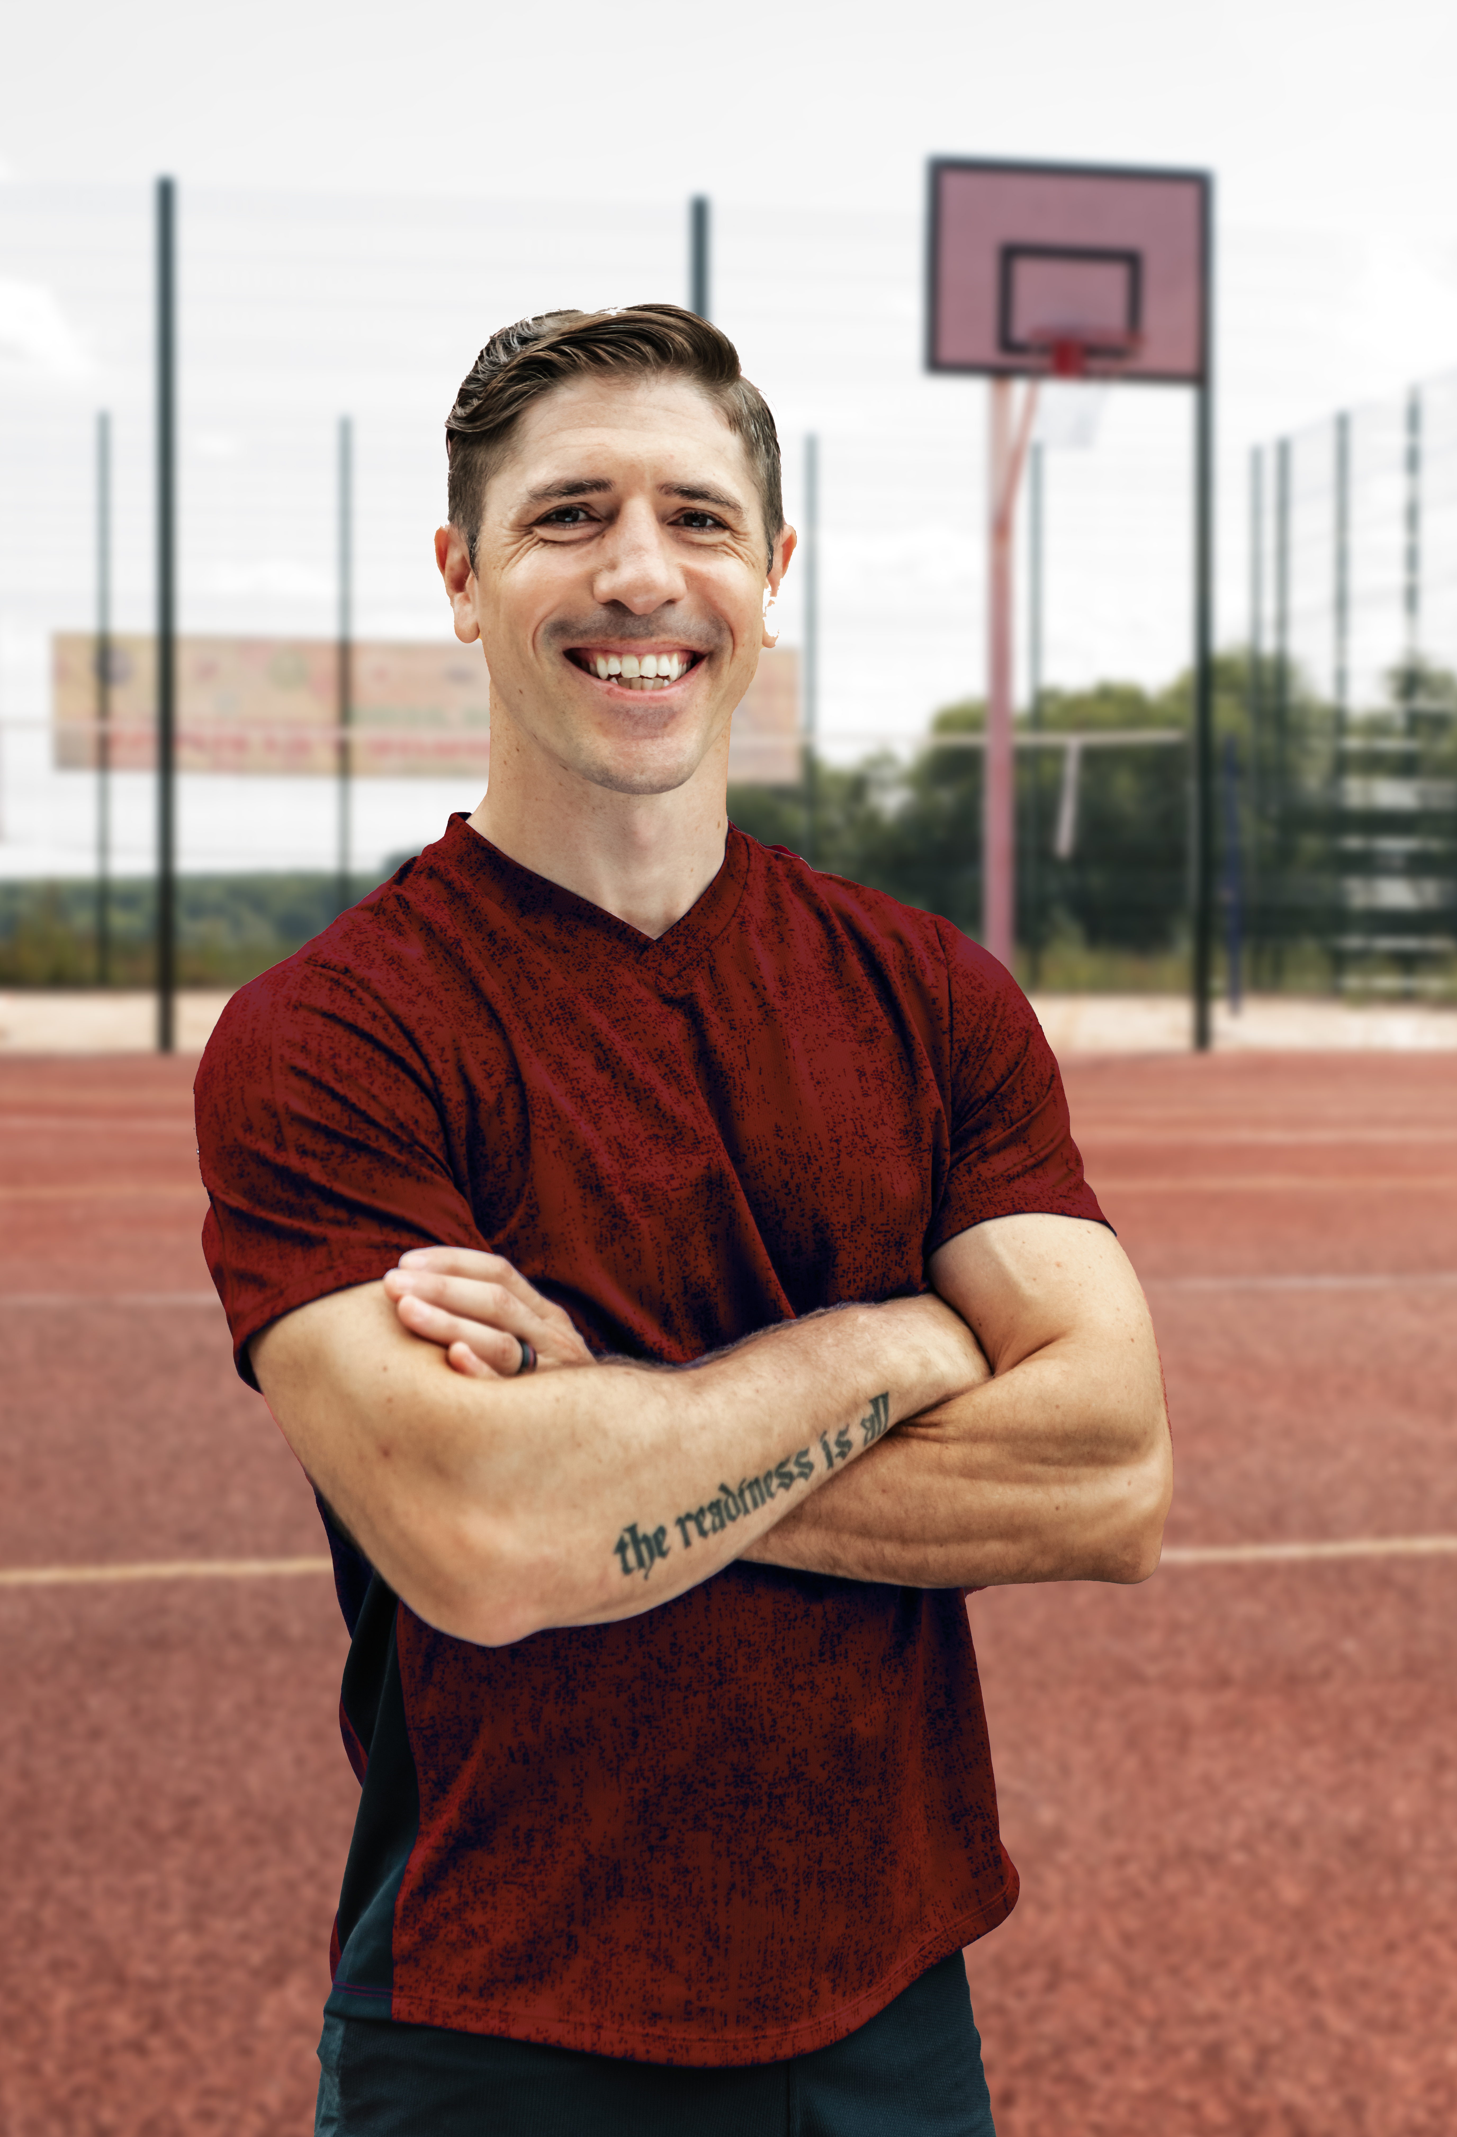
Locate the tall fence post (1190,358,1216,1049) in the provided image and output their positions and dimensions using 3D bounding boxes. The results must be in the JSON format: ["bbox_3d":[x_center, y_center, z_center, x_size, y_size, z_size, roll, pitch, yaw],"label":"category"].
[{"bbox_3d":[2.324,-2.144,20.800,0.085,4.100,0.085,0,3,-10],"label":"tall fence post"}]

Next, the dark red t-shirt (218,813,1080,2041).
[{"bbox_3d":[-0.041,0.194,2.220,0.490,0.645,0.290,-1,3,-20],"label":"dark red t-shirt"}]

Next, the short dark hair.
[{"bbox_3d":[-0.059,-0.317,2.200,0.175,0.165,0.200,0,3,-10],"label":"short dark hair"}]

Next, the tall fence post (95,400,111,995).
[{"bbox_3d":[-4.443,-2.633,30.200,0.085,4.100,0.085,0,3,-10],"label":"tall fence post"}]

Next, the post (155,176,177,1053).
[{"bbox_3d":[-2.632,-2.123,19.900,0.085,4.100,0.085,0,3,-10],"label":"post"}]

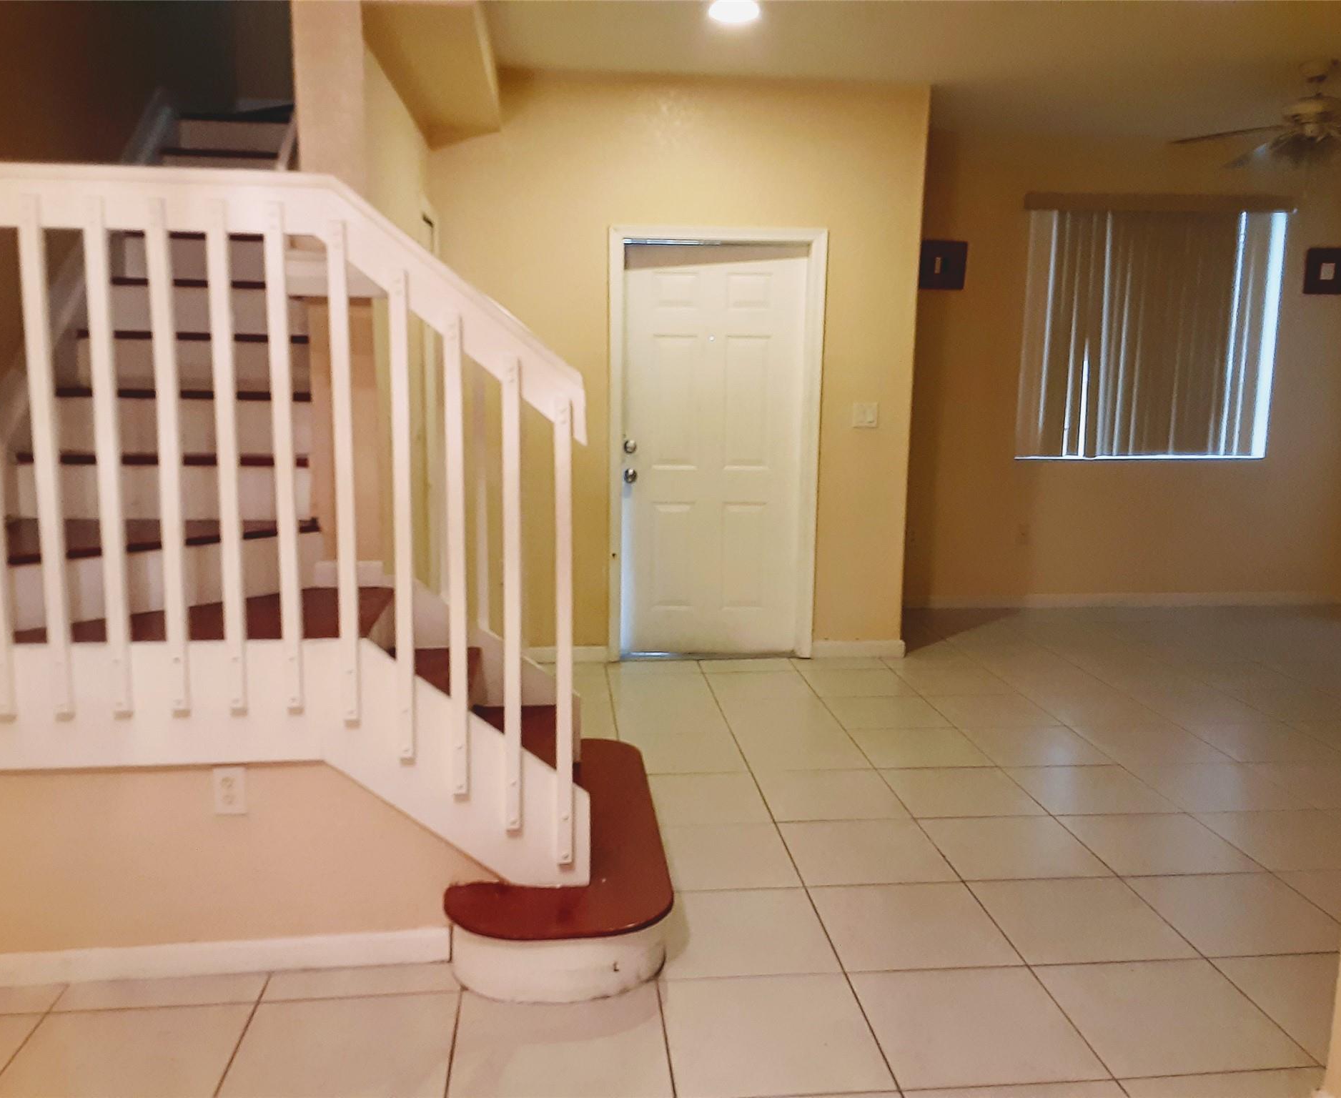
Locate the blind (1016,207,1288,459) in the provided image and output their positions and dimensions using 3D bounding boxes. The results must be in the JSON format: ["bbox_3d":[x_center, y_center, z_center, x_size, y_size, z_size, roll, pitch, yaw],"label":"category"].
[{"bbox_3d":[2.882,-1.288,6.862,1.596,1.510,0.100,0,9,-5],"label":"blind"}]

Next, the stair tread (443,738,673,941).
[{"bbox_3d":[-0.309,0.770,3.218,0.558,0.033,1.332,0,9,-5],"label":"stair tread"}]

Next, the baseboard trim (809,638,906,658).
[{"bbox_3d":[0.954,0.506,5.781,0.481,0.091,0.020,0,9,-5],"label":"baseboard trim"}]

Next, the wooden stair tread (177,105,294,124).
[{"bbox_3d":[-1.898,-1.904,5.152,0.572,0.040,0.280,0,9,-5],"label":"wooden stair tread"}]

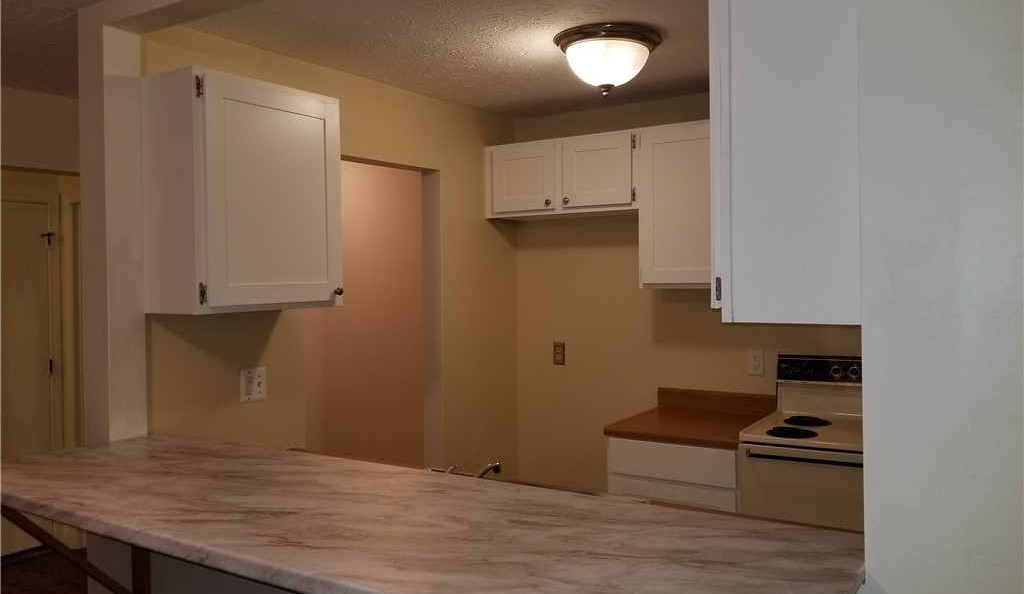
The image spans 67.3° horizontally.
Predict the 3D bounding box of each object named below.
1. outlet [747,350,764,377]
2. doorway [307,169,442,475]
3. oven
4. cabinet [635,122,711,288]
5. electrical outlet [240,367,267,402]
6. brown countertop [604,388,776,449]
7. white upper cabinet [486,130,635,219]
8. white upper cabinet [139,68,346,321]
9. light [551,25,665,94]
[{"bbox_3d":[1.156,0.314,3.648,0.078,0.121,0.010,0,2,34],"label":"outlet"},{"bbox_3d":[-0.639,0.445,3.497,0.120,2.112,0.884,0,2,34],"label":"doorway"},{"bbox_3d":[1.383,0.880,3.100,0.760,1.208,0.670,0,2,34],"label":"oven"},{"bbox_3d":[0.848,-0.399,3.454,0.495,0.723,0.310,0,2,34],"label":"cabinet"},{"bbox_3d":[-0.967,0.332,2.887,0.010,0.124,0.117,0,2,34],"label":"electrical outlet"},{"bbox_3d":[0.829,0.538,3.498,0.602,0.137,0.635,0,2,34],"label":"brown countertop"},{"bbox_3d":[0.308,-0.613,3.996,0.888,0.385,0.320,0,2,34],"label":"white upper cabinet"},{"bbox_3d":[-0.919,-0.335,2.671,0.325,0.760,0.600,0,2,34],"label":"white upper cabinet"},{"bbox_3d":[0.352,-0.852,2.825,0.390,0.222,0.390,-1,1,0],"label":"light"}]

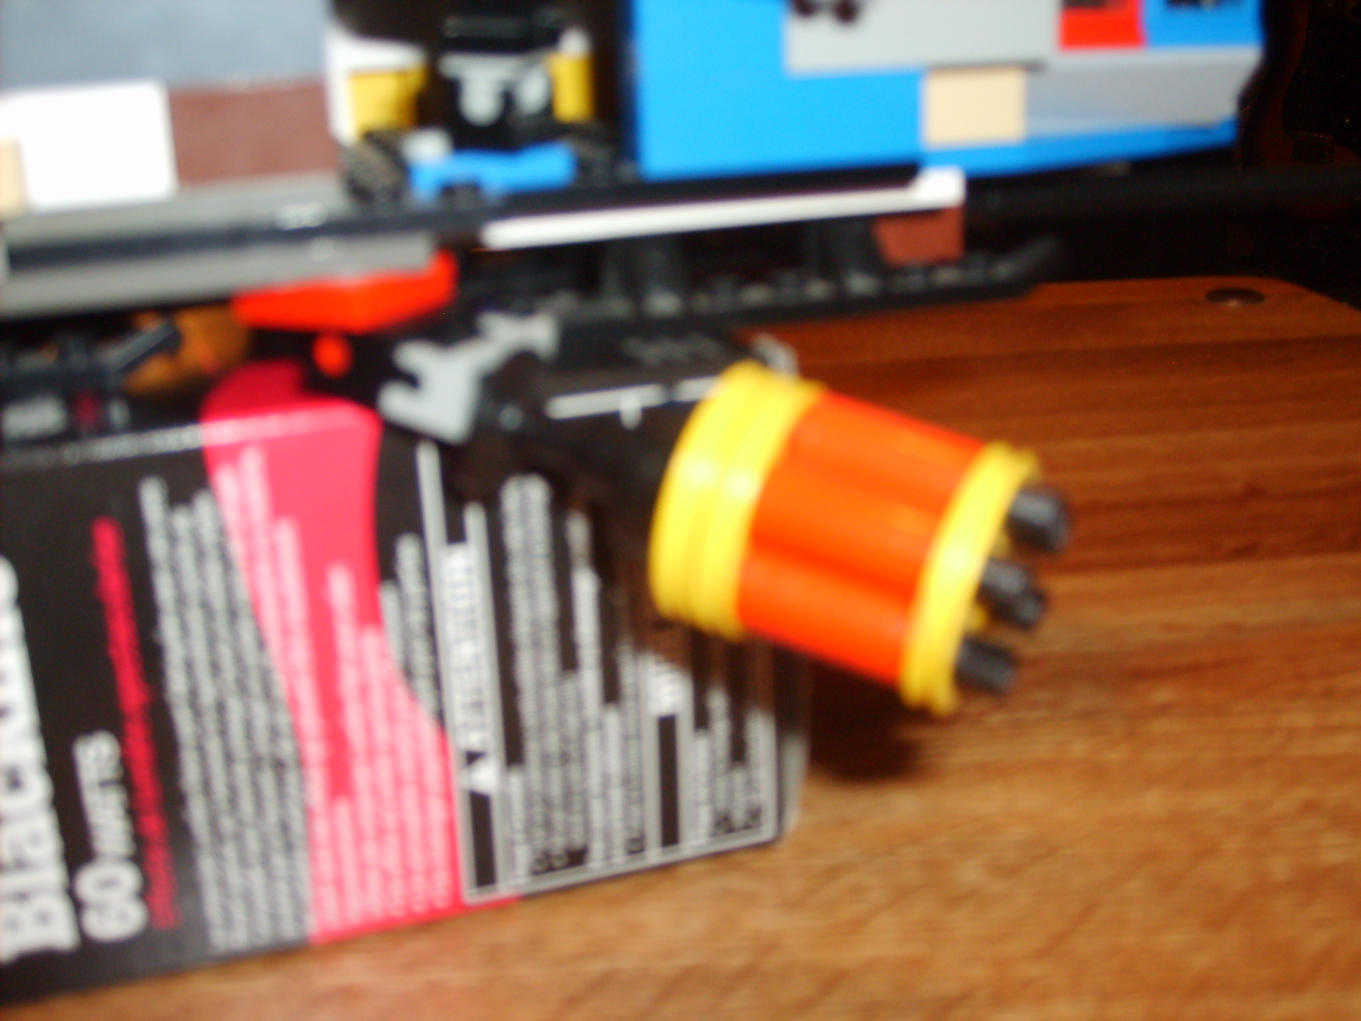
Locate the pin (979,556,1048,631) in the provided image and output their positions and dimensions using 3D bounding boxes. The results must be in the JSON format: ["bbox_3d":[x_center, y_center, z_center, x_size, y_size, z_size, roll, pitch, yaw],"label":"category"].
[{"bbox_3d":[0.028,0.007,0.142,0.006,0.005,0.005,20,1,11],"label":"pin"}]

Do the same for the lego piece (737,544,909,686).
[{"bbox_3d":[0.013,0.009,0.150,0.017,0.008,0.008,20,1,11],"label":"lego piece"}]

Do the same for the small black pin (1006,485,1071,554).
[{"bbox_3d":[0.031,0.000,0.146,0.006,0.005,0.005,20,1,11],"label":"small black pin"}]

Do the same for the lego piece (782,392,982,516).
[{"bbox_3d":[0.017,-0.005,0.149,0.017,0.008,0.008,20,1,11],"label":"lego piece"}]

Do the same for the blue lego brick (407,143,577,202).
[{"bbox_3d":[-0.020,-0.033,0.163,0.016,0.004,0.009,-10,17,-26],"label":"blue lego brick"}]

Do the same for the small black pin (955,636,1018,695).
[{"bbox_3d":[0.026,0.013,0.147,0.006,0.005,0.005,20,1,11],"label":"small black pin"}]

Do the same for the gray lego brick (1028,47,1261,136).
[{"bbox_3d":[0.048,-0.046,0.186,0.032,0.009,0.009,-10,17,-26],"label":"gray lego brick"}]

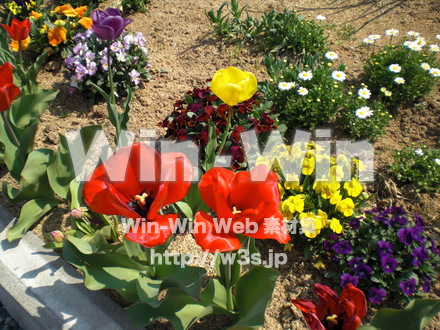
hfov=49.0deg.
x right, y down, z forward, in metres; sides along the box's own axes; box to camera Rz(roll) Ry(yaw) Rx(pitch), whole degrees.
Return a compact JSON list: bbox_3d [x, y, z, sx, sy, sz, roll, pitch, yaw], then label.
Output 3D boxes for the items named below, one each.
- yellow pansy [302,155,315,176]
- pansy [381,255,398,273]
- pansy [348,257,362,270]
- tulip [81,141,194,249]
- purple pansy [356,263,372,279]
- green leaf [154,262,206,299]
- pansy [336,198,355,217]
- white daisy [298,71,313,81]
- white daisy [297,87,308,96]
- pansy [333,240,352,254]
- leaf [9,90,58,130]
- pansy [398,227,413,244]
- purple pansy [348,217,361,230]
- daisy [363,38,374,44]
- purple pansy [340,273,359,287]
[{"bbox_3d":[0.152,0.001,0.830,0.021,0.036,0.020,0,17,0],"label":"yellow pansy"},{"bbox_3d":[0.272,0.159,0.775,0.027,0.028,0.012,18,2,18],"label":"pansy"},{"bbox_3d":[0.233,0.169,0.830,0.025,0.026,0.011,5,10,5],"label":"pansy"},{"bbox_3d":[-0.095,0.037,0.610,0.130,0.090,0.115,0,42,0],"label":"tulip"},{"bbox_3d":[0.230,0.168,0.770,0.027,0.013,0.027,13,88,15],"label":"purple pansy"},{"bbox_3d":[-0.057,0.172,0.720,0.075,0.045,0.050,0,42,0],"label":"green leaf"},{"bbox_3d":[0.224,0.076,0.860,0.030,0.032,0.014,17,4,19],"label":"pansy"},{"bbox_3d":[0.191,-0.200,1.080,0.032,0.010,0.032,0,56,0],"label":"white daisy"},{"bbox_3d":[0.198,-0.174,1.150,0.026,0.010,0.026,0,59,0],"label":"white daisy"},{"bbox_3d":[0.203,0.137,0.800,0.032,0.013,0.026,7,59,8],"label":"pansy"},{"bbox_3d":[-0.369,-0.110,0.960,0.095,0.075,0.055,-14,46,-14],"label":"leaf"},{"bbox_3d":[0.334,0.128,0.870,0.028,0.031,0.012,-26,15,-24],"label":"pansy"},{"bbox_3d":[0.210,0.091,0.750,0.021,0.021,0.011,10,13,11],"label":"purple pansy"},{"bbox_3d":[0.363,-0.302,1.180,0.028,0.010,0.028,0,46,0],"label":"daisy"},{"bbox_3d":[0.206,0.186,0.770,0.027,0.012,0.028,11,85,11],"label":"purple pansy"}]

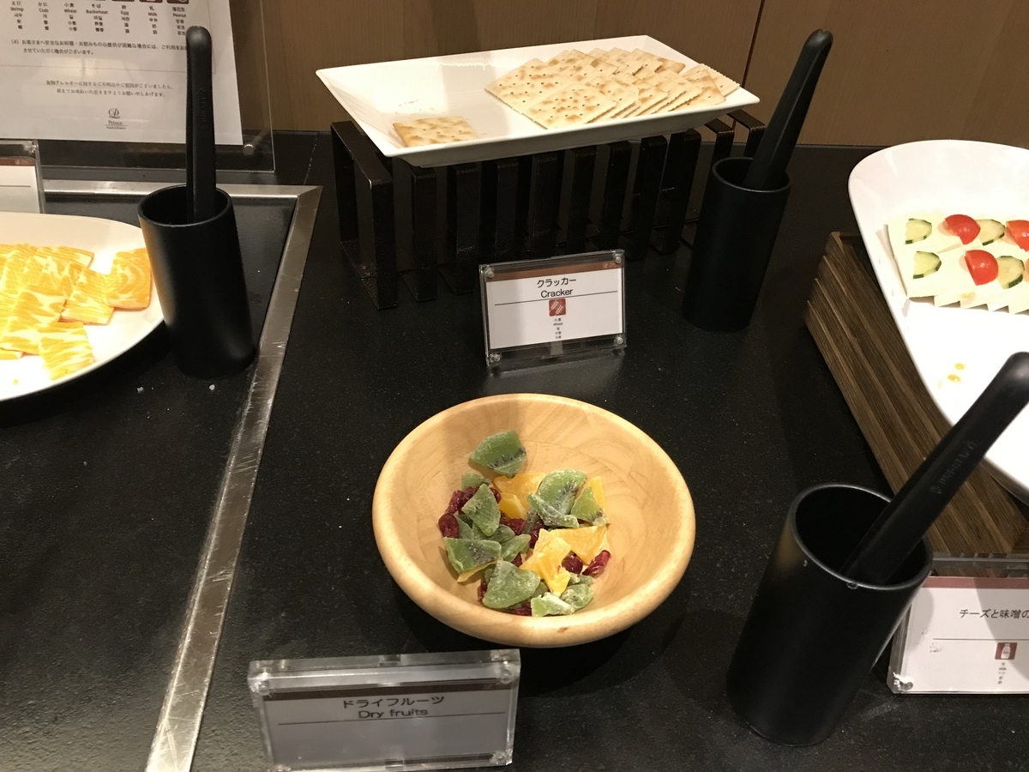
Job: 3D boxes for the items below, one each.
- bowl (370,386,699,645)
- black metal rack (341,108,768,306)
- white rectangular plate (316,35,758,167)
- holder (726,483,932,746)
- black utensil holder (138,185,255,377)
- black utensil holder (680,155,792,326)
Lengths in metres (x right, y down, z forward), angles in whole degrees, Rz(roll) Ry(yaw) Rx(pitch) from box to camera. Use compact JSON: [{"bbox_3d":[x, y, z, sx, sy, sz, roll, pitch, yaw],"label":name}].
[{"bbox_3d":[0.007,0.073,0.392,0.144,0.064,0.144,3,40,-2],"label":"bowl"},{"bbox_3d":[0.028,-0.154,0.641,0.309,0.097,0.097,-14,43,-21],"label":"black metal rack"},{"bbox_3d":[0.017,-0.205,0.603,0.281,0.029,0.148,-15,43,-22],"label":"white rectangular plate"},{"bbox_3d":[0.124,0.096,0.339,0.051,0.109,0.051,4,40,0],"label":"holder"},{"bbox_3d":[-0.192,-0.062,0.511,0.051,0.109,0.051,4,40,0],"label":"black utensil holder"},{"bbox_3d":[0.151,-0.095,0.572,0.051,0.109,0.051,4,40,0],"label":"black utensil holder"}]

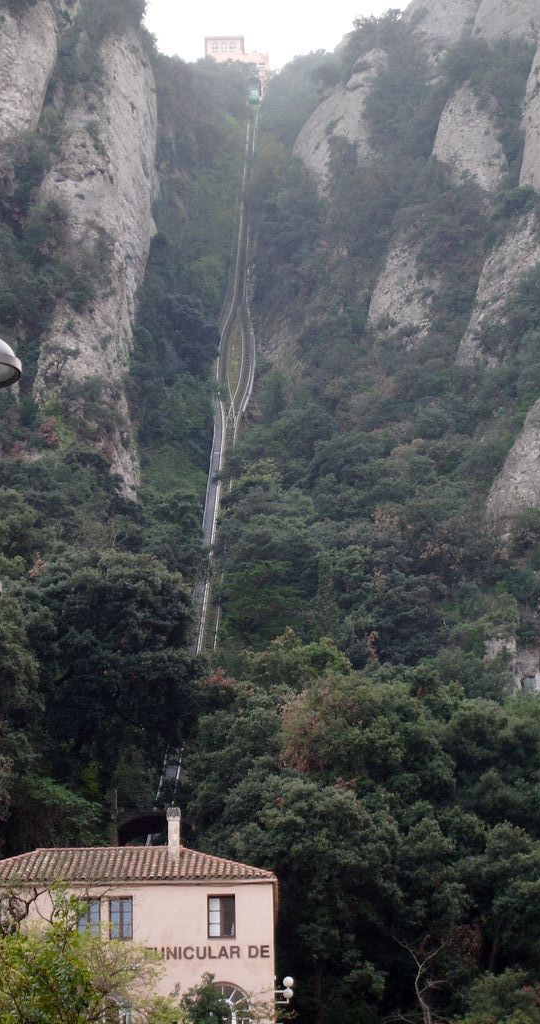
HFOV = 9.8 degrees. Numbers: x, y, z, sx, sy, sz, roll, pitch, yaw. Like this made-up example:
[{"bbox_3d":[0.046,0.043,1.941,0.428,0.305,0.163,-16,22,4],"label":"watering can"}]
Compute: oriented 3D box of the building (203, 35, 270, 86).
[{"bbox_3d":[-6.059,-84.799,604.993,12.320,11.870,10.000,-1,-18,1],"label":"building"}]

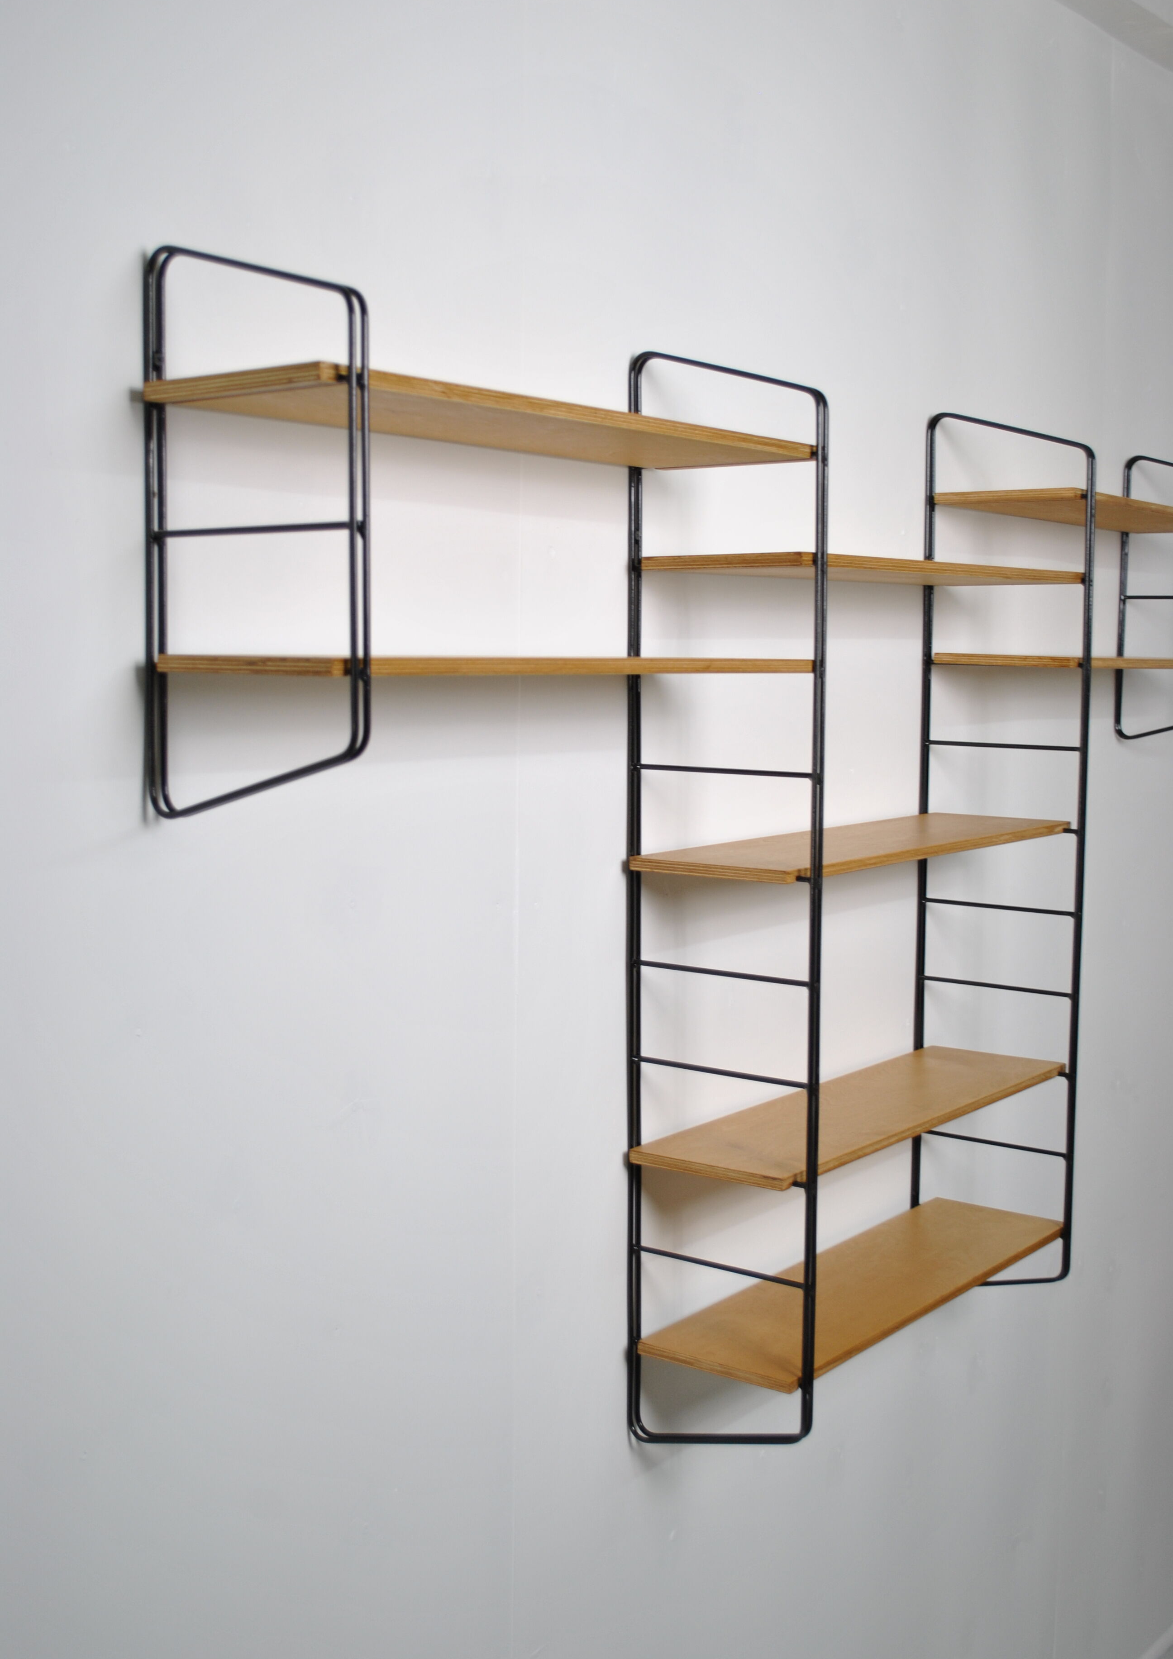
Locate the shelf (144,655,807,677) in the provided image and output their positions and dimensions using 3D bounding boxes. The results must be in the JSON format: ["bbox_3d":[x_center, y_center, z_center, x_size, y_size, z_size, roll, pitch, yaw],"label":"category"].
[{"bbox_3d":[-0.044,-0.130,1.503,0.172,0.011,0.603,5,7,37],"label":"shelf"}]

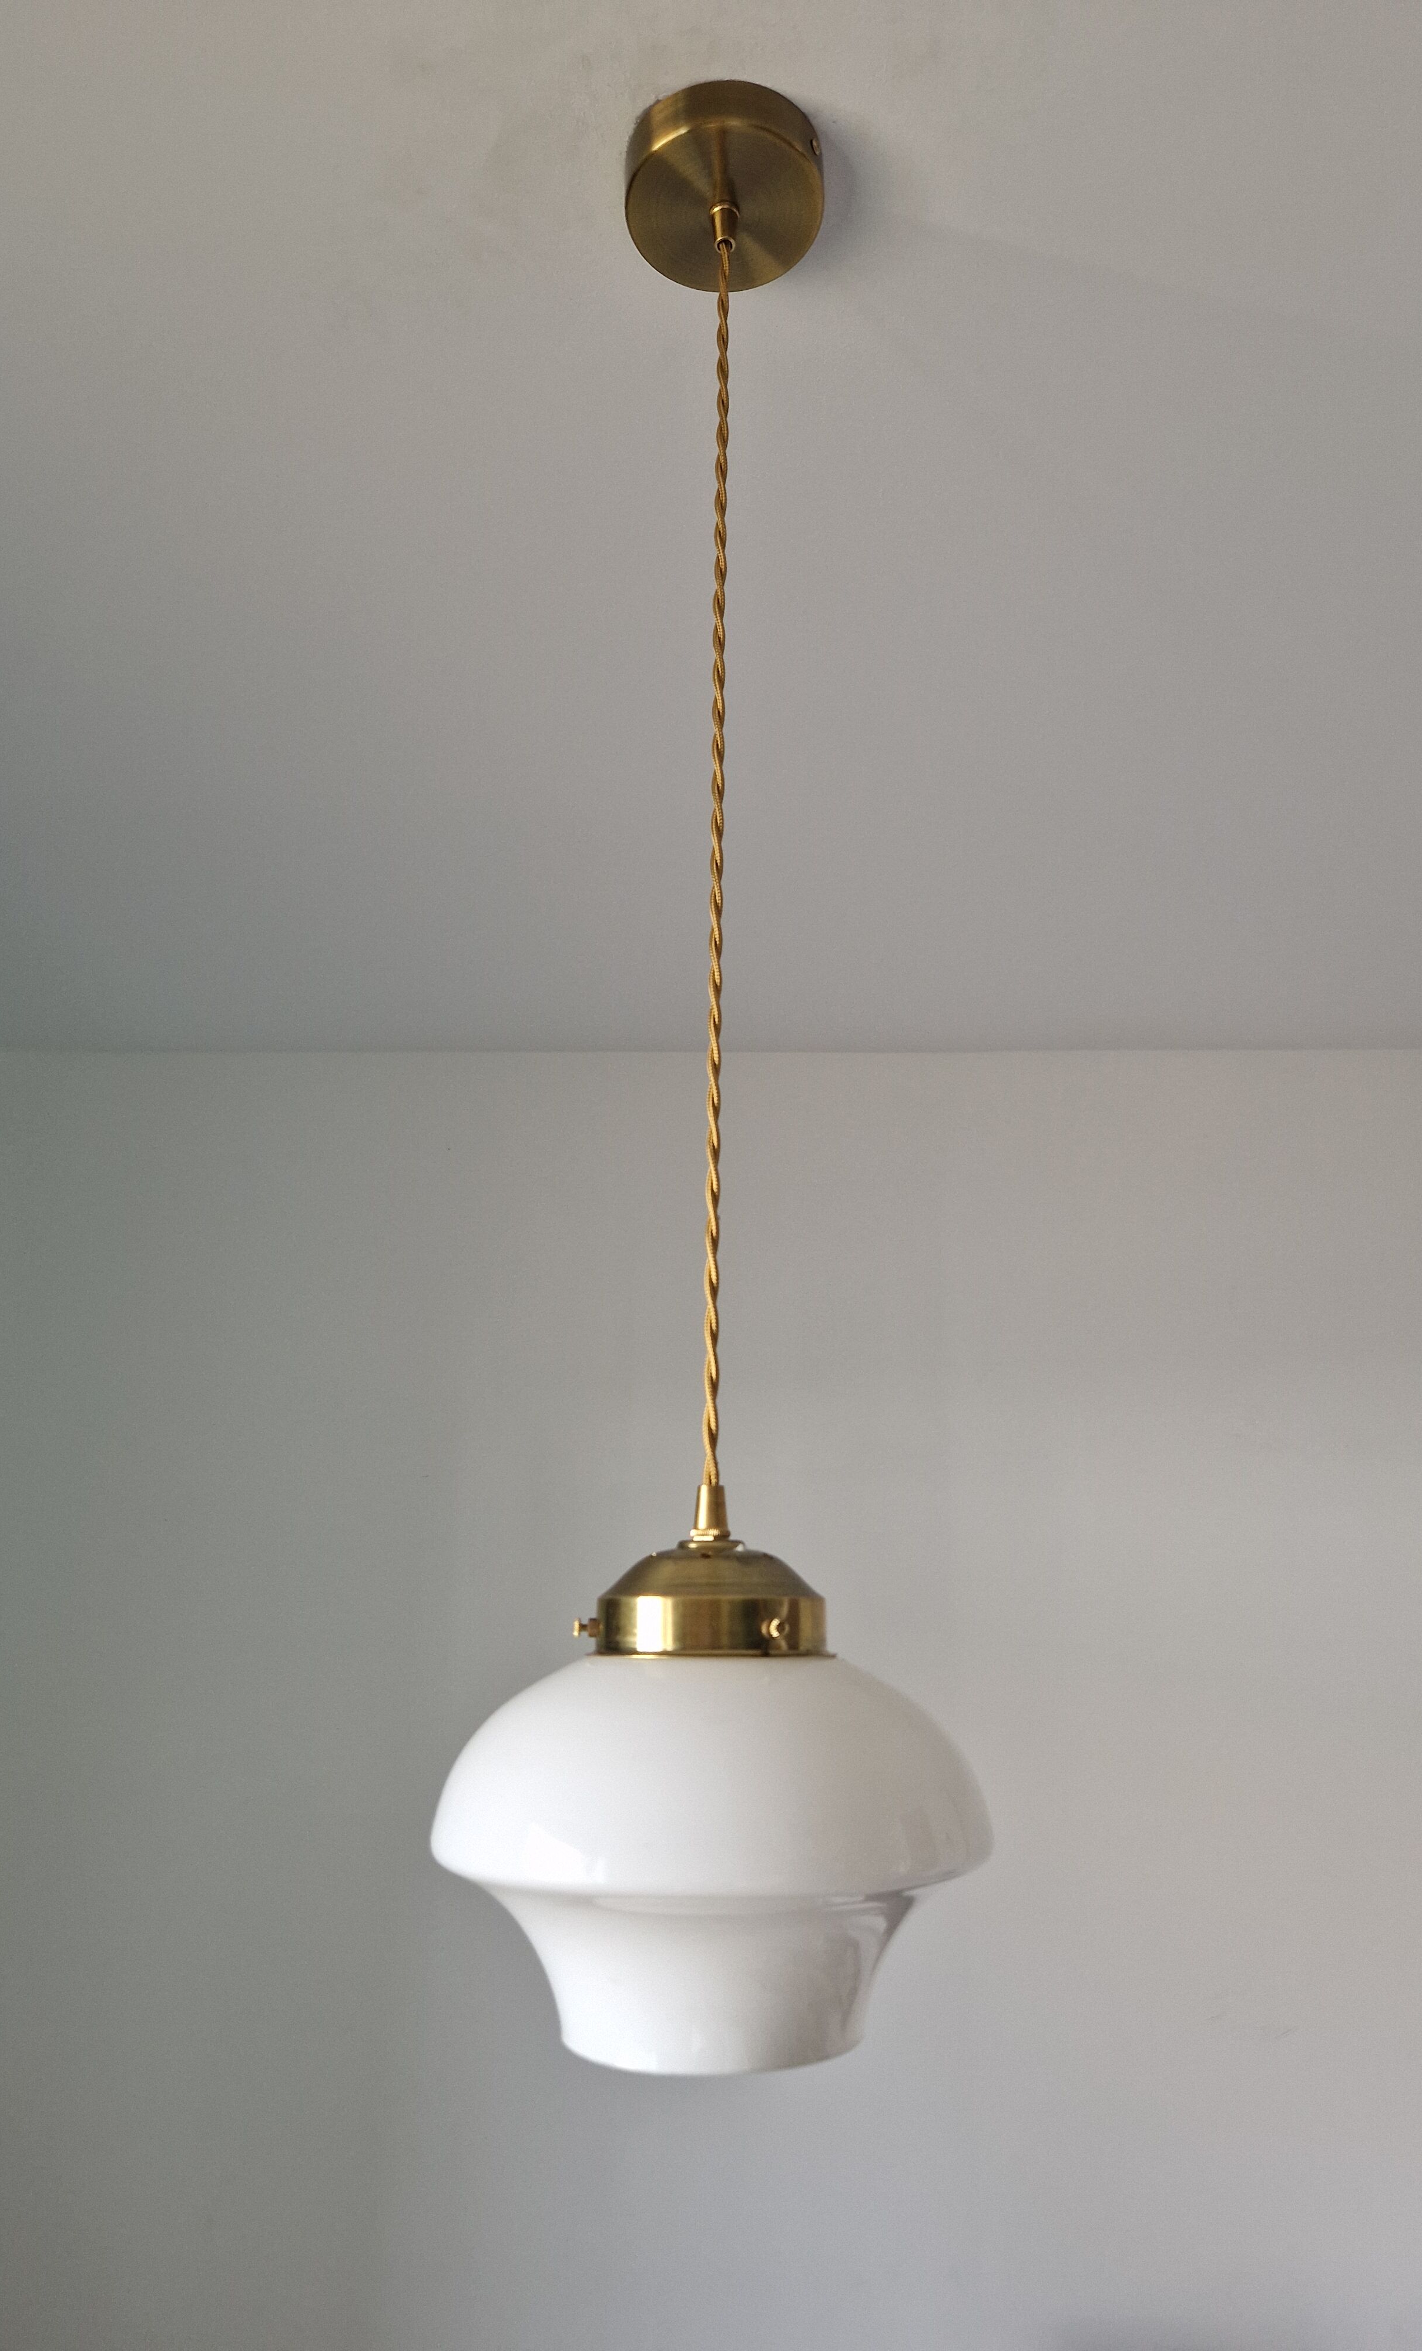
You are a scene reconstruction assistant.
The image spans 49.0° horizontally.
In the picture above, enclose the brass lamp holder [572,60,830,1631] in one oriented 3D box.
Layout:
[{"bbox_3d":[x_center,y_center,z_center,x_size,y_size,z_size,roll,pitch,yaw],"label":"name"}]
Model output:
[{"bbox_3d":[0.004,-0.172,0.709,0.103,0.745,0.101,1,-18,0],"label":"brass lamp holder"}]

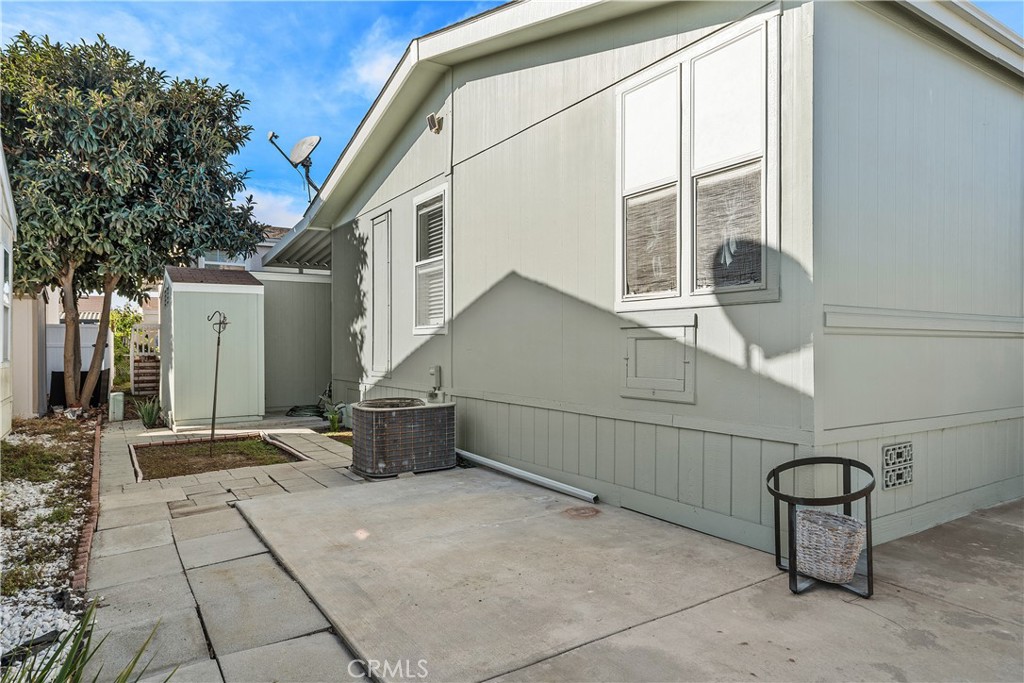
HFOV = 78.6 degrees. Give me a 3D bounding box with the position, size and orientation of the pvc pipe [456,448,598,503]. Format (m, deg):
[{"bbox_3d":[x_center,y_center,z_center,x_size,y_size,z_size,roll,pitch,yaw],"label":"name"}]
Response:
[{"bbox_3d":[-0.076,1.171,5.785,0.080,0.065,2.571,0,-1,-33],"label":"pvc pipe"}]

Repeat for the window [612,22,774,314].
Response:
[{"bbox_3d":[1.148,-1.035,4.053,0.100,1.640,1.330,0,-1,-33],"label":"window"}]

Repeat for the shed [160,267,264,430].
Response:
[{"bbox_3d":[-4.844,0.045,10.079,1.252,2.411,1.800,0,-1,-34],"label":"shed"}]

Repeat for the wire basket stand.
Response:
[{"bbox_3d":[1.521,0.924,3.082,0.475,0.530,0.475,0,-1,-33],"label":"wire basket stand"}]

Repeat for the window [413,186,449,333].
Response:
[{"bbox_3d":[-0.938,-0.919,7.266,0.100,1.650,0.920,0,-1,-33],"label":"window"}]

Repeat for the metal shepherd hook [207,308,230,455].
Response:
[{"bbox_3d":[-3.219,0.456,6.800,0.260,1.570,0.200,3,-1,-19],"label":"metal shepherd hook"}]

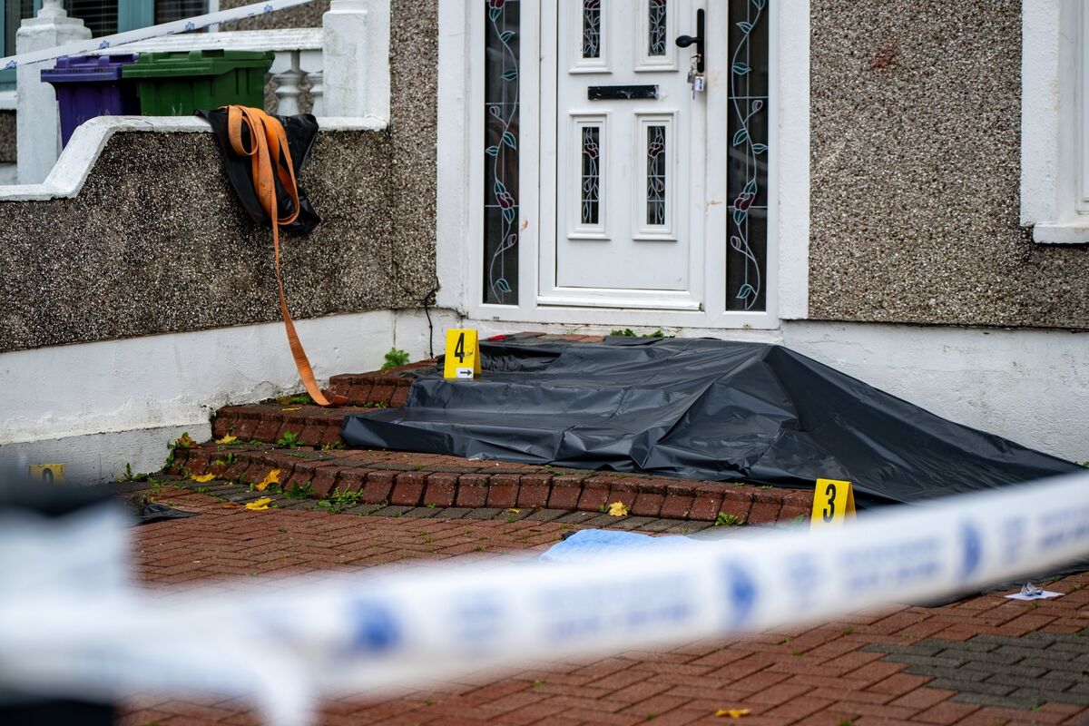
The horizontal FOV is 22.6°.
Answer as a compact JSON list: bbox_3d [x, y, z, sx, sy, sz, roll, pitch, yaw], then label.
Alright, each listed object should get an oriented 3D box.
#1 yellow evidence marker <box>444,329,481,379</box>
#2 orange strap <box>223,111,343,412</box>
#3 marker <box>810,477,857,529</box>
[{"bbox_3d":[-0.316,-0.035,10.430,0.123,0.184,0.092,1,3,17],"label":"yellow evidence marker"},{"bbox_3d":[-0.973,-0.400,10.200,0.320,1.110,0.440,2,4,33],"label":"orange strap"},{"bbox_3d":[0.871,0.447,8.190,0.123,0.184,0.092,3,5,40],"label":"marker"}]

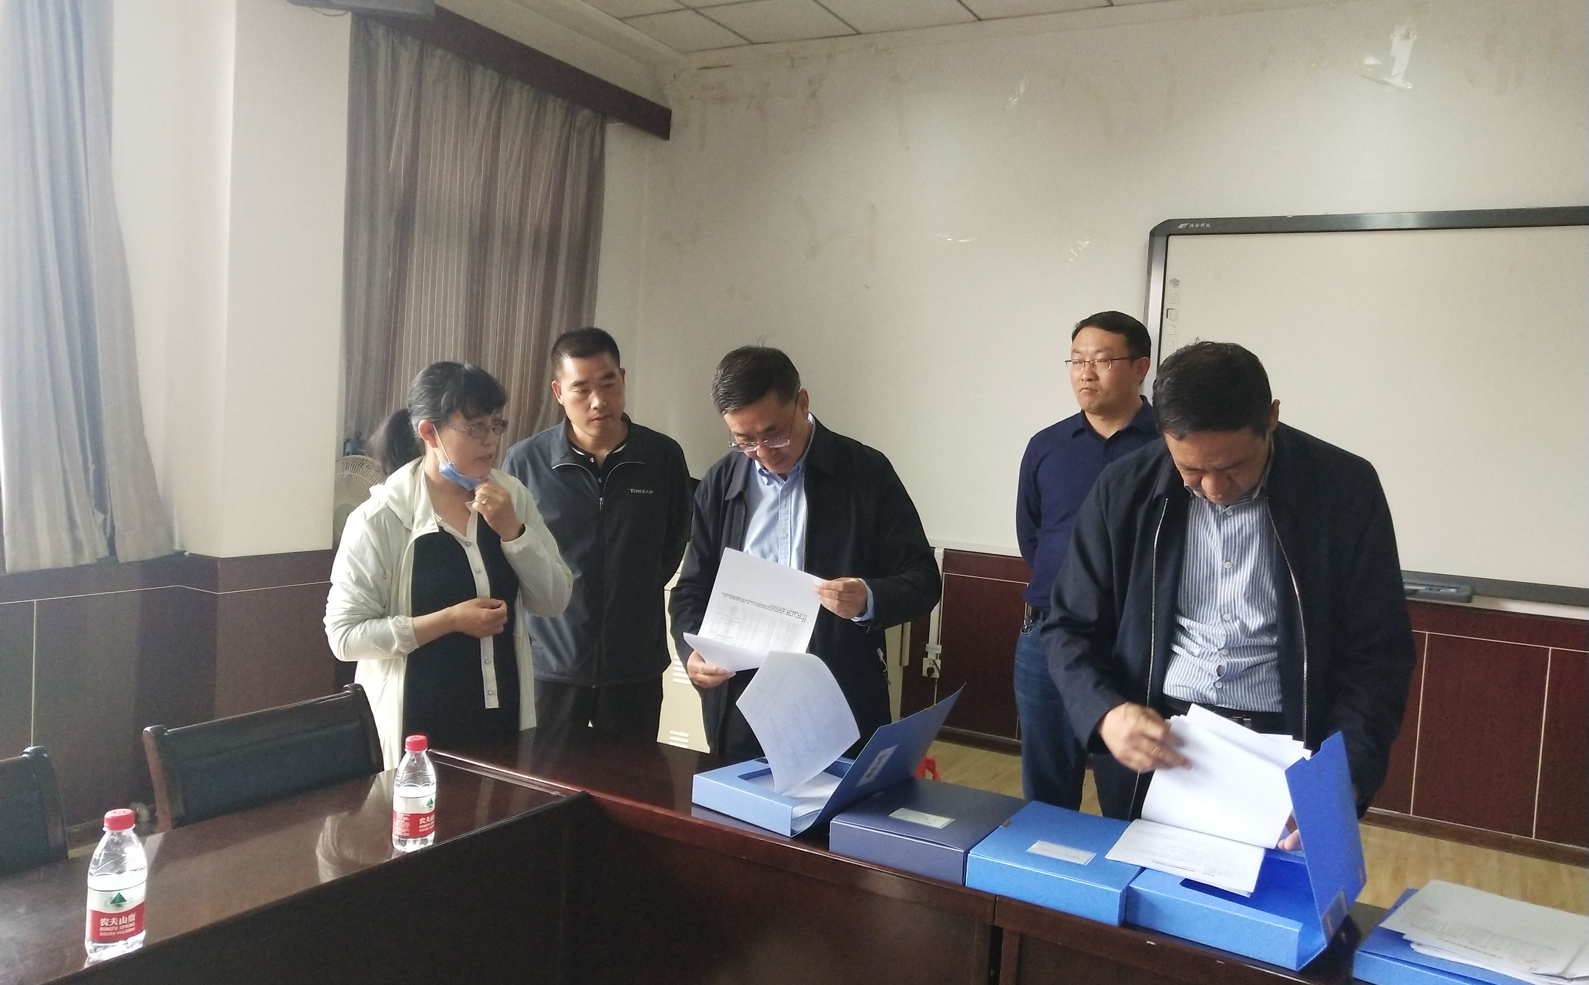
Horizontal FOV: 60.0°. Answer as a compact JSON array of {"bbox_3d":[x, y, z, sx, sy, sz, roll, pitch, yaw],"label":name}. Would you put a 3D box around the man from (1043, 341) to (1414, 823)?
[{"bbox_3d":[0.701,0.542,2.321,0.620,1.600,0.500,4,3,19],"label":"man"}]

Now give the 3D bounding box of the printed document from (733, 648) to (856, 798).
[{"bbox_3d":[0.005,0.398,2.380,0.210,0.250,0.130,4,3,14],"label":"printed document"}]

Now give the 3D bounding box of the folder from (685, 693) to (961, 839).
[{"bbox_3d":[0.080,0.443,2.419,0.400,0.235,0.310,6,4,39],"label":"folder"}]

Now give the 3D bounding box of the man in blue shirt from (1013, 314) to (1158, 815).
[{"bbox_3d":[0.727,0.427,3.330,0.470,1.720,0.300,4,3,16],"label":"man in blue shirt"}]

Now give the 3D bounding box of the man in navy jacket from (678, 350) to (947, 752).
[{"bbox_3d":[0.004,0.484,2.837,0.560,1.580,0.460,5,3,22],"label":"man in navy jacket"}]

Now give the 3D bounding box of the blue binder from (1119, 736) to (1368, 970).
[{"bbox_3d":[0.675,0.488,1.983,0.270,0.260,0.310,5,4,34],"label":"blue binder"}]

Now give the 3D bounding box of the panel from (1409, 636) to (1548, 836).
[{"bbox_3d":[2.476,0.873,4.976,0.396,0.682,0.025,5,4,32],"label":"panel"}]

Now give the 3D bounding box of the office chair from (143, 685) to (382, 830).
[{"bbox_3d":[-0.702,0.820,2.232,0.530,0.900,0.480,5,4,26],"label":"office chair"}]

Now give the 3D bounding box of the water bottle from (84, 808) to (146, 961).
[{"bbox_3d":[-0.810,0.468,1.650,0.063,0.170,0.063,3,3,0],"label":"water bottle"}]

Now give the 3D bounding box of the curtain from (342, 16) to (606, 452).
[{"bbox_3d":[-1.321,-0.831,5.761,0.130,1.860,1.710,5,4,26],"label":"curtain"}]

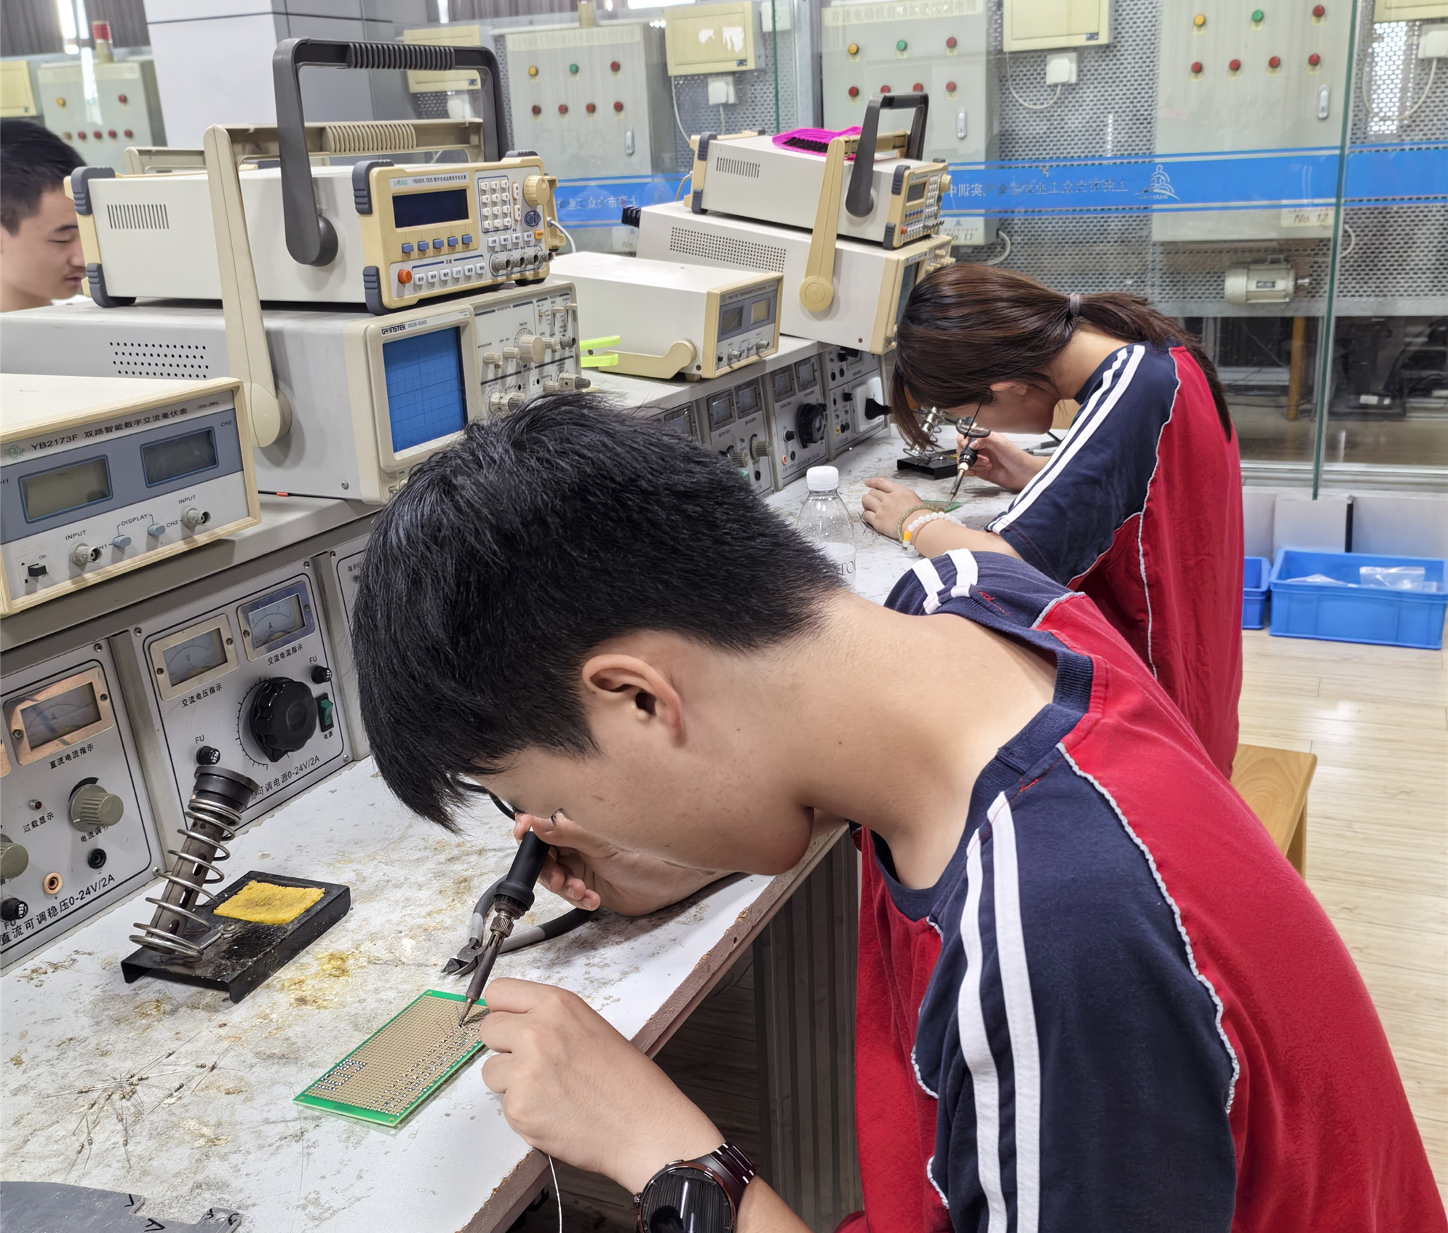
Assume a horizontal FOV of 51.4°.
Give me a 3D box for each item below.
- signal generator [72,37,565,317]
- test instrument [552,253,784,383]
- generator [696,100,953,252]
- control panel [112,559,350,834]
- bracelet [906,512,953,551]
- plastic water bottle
[{"bbox_3d":[-0.367,-0.398,1.374,0.363,0.217,0.295,5,20,24],"label":"signal generator"},{"bbox_3d":[-0.102,-0.412,2.055,0.324,0.117,0.245,11,22,20],"label":"test instrument"},{"bbox_3d":[0.171,-0.720,2.374,0.363,0.217,0.295,15,23,18],"label":"generator"},{"bbox_3d":[-0.379,0.070,1.246,0.043,0.193,0.216,0,17,26],"label":"control panel"},{"bbox_3d":[0.259,-0.098,1.840,0.070,0.062,0.014,-9,19,-18],"label":"bracelet"},{"bbox_3d":[0.099,-0.036,1.453,0.062,0.218,0.062,6,20,25],"label":"plastic water bottle"}]

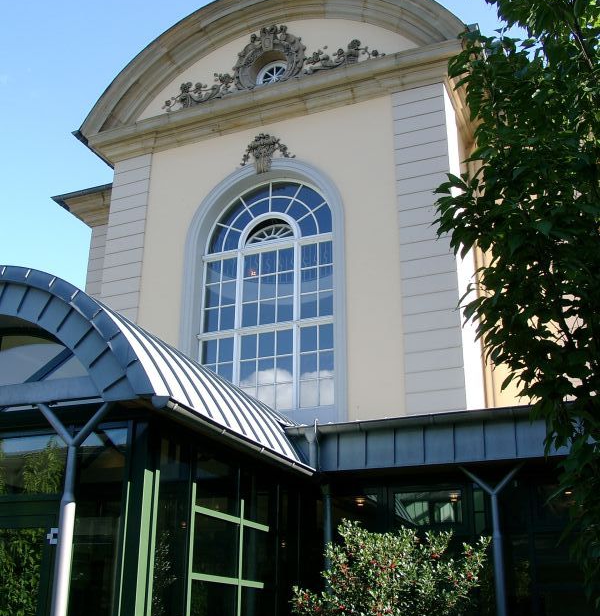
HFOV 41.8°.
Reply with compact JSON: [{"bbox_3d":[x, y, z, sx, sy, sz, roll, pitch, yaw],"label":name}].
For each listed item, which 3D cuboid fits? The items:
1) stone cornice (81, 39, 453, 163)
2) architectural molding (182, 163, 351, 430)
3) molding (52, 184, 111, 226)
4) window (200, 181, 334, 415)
[{"bbox_3d":[-1.007,-5.022,19.853,10.481,0.711,0.689,-8,-22,22],"label":"stone cornice"},{"bbox_3d":[-0.886,-0.461,18.480,4.238,6.847,0.344,-8,-22,22],"label":"architectural molding"},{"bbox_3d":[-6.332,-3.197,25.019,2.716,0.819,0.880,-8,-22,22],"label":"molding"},{"bbox_3d":[-0.743,-0.296,18.752,3.595,6.196,0.268,-8,-22,22],"label":"window"}]

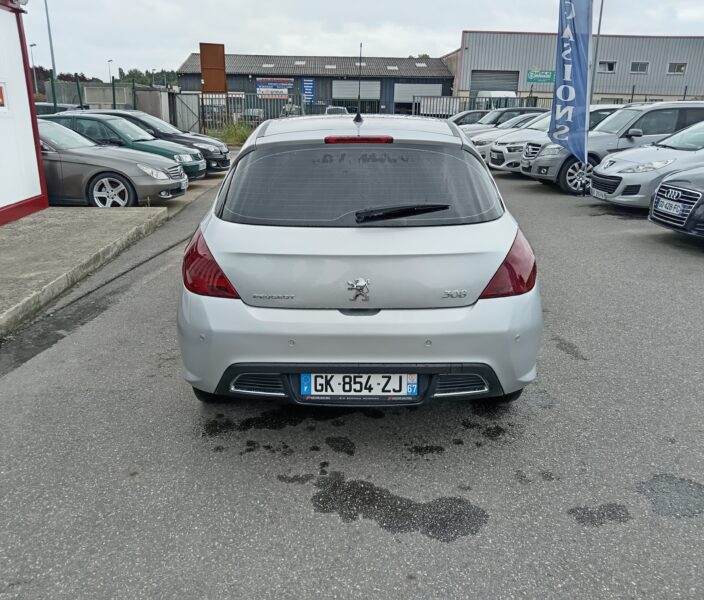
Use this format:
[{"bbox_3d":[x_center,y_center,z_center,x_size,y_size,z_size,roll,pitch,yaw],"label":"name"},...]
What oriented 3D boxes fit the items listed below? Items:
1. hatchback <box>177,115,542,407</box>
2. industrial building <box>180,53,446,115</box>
[{"bbox_3d":[0.038,-0.619,4.419,1.815,1.498,4.276,0,18,0],"label":"hatchback"},{"bbox_3d":[-2.855,-18.113,50.259,21.500,5.900,11.000,-1,18,-5],"label":"industrial building"}]

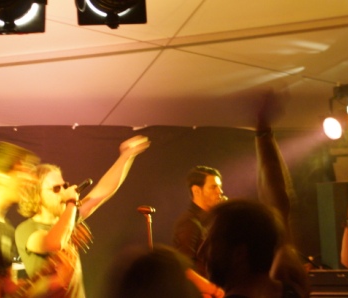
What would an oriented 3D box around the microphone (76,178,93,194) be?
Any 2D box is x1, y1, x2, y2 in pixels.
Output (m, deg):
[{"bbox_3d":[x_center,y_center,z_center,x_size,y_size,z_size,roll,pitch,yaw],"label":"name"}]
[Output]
[{"bbox_3d":[-0.464,0.206,6.450,0.200,0.048,0.048,-37,-24,33],"label":"microphone"}]

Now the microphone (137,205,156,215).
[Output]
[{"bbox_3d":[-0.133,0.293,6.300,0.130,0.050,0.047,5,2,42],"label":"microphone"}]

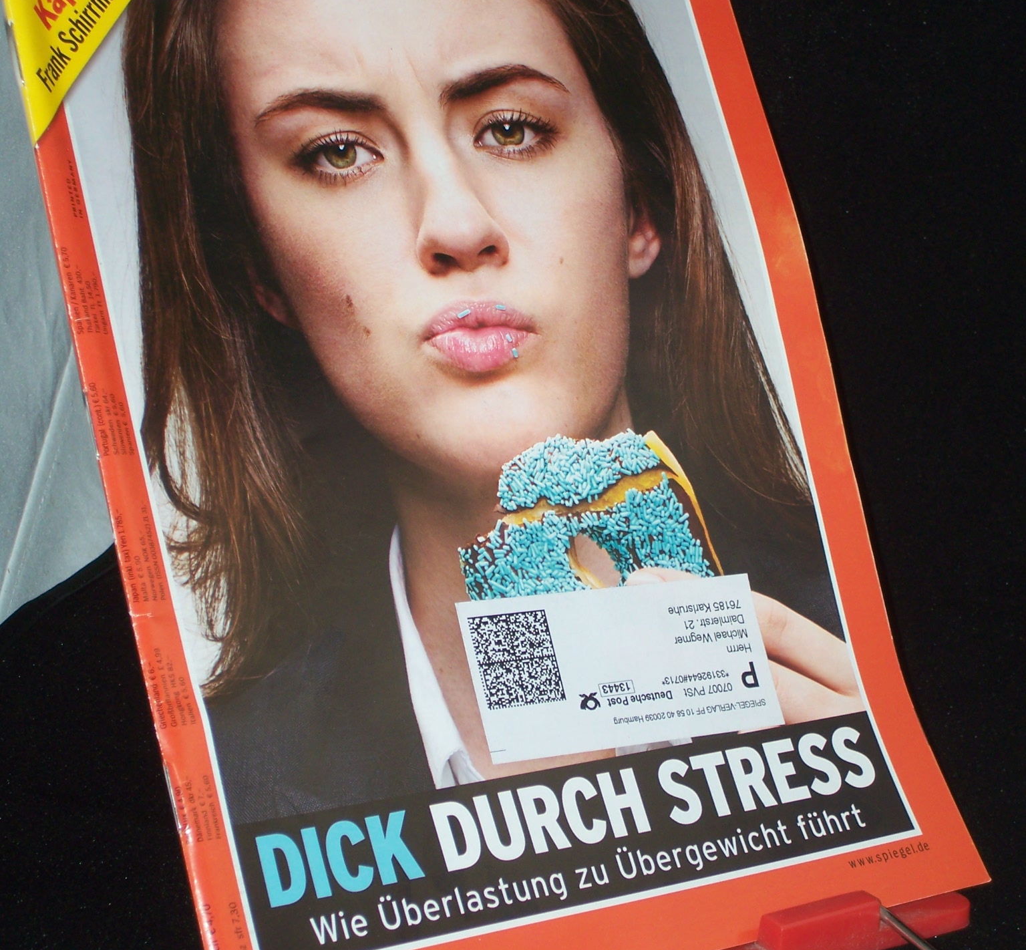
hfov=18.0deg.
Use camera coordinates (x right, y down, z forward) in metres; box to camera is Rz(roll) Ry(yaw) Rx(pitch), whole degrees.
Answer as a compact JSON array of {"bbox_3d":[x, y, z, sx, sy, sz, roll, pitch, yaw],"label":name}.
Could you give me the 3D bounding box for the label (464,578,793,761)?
[{"bbox_3d":[0.027,0.045,0.773,0.087,0.039,0.001,-4,-15,-35],"label":"label"}]

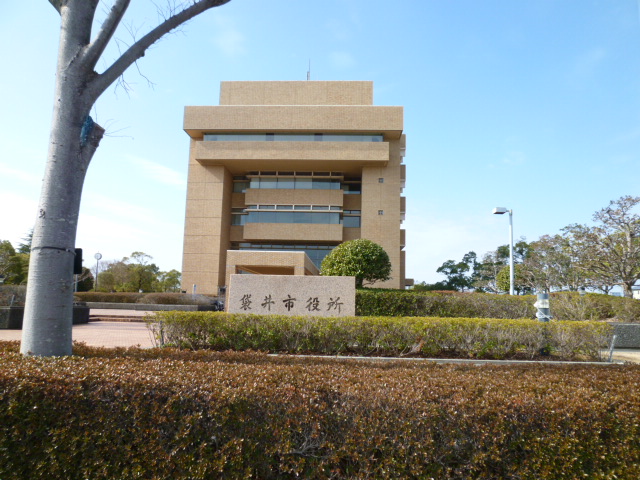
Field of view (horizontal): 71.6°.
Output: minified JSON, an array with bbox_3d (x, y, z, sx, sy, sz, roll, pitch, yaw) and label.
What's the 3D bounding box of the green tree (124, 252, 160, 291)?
[{"bbox_3d":[-25.569,5.142,63.423,4.990,6.730,4.990,1,-7,3],"label":"green tree"}]

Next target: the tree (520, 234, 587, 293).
[{"bbox_3d":[21.473,3.287,40.744,5.910,7.280,5.910,1,-7,3],"label":"tree"}]

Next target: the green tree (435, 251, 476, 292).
[{"bbox_3d":[16.543,4.908,53.949,4.920,7.050,4.920,1,-7,3],"label":"green tree"}]

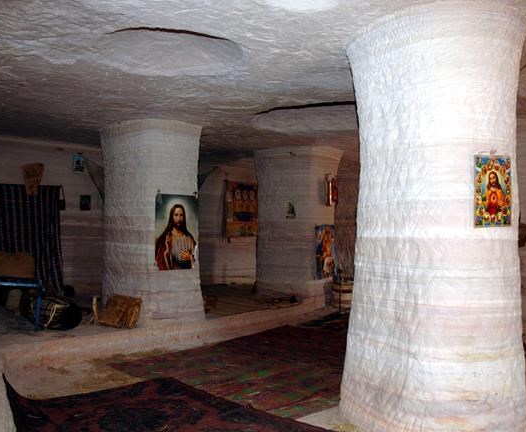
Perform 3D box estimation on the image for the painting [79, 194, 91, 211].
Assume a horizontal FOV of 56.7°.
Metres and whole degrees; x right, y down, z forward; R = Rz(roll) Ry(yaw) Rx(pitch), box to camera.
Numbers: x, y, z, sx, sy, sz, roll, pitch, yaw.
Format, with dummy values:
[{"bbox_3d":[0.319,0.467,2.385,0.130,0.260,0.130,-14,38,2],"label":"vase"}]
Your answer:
[{"bbox_3d":[-2.712,-0.202,7.450,0.163,0.232,0.020,1,-2,-42],"label":"painting"}]

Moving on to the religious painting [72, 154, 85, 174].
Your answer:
[{"bbox_3d":[-2.790,-0.780,7.380,0.178,0.290,0.020,1,-2,-42],"label":"religious painting"}]

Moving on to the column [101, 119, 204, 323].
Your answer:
[{"bbox_3d":[-1.280,0.090,5.600,1.130,2.200,1.120,1,-2,-42],"label":"column"}]

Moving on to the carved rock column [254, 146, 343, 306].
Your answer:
[{"bbox_3d":[0.530,0.135,7.350,1.220,2.190,1.180,1,-2,-42],"label":"carved rock column"}]

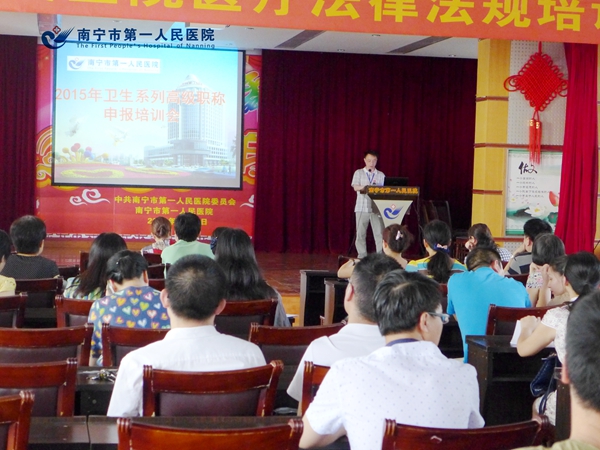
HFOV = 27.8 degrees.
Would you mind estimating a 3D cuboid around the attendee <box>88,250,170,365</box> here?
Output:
[{"bbox_3d":[-0.753,0.720,5.300,0.450,1.210,0.750,1,2,-10],"label":"attendee"}]

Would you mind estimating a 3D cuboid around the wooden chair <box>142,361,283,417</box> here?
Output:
[{"bbox_3d":[-0.367,0.901,4.086,0.460,0.950,0.550,1,2,-19],"label":"wooden chair"}]

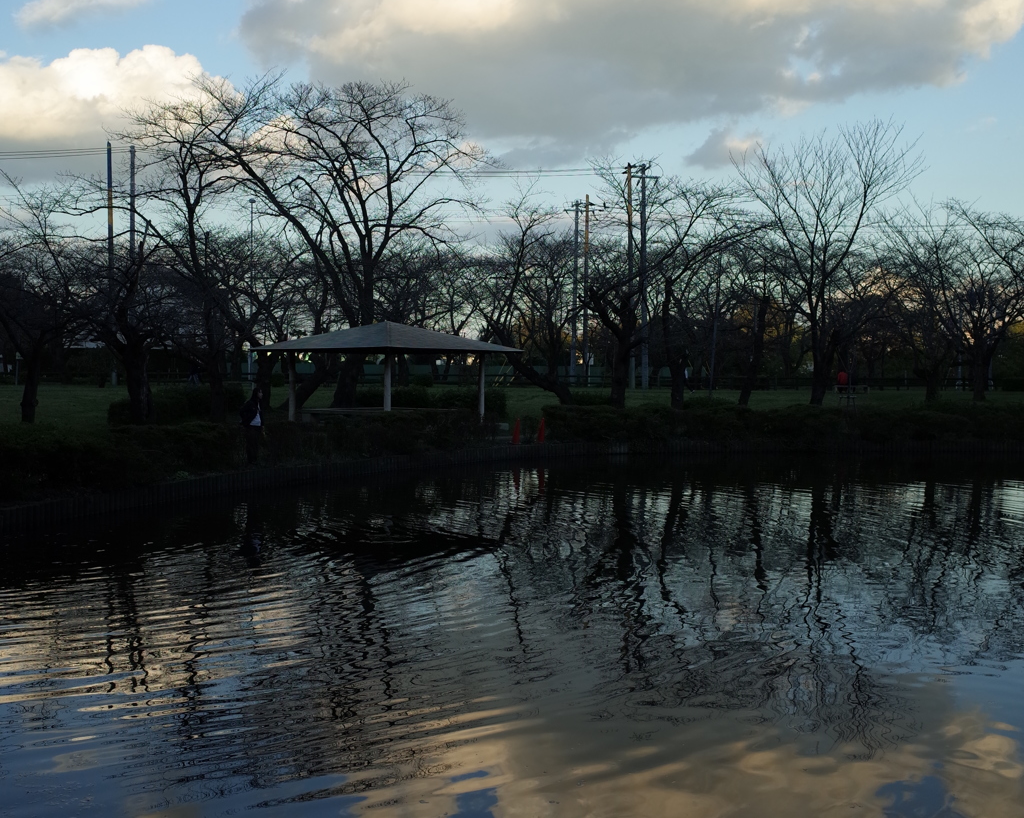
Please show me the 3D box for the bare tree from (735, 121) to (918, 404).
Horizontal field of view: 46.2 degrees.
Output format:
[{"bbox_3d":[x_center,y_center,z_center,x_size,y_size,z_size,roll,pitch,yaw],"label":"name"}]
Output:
[{"bbox_3d":[10.977,-5.087,41.884,6.400,9.880,5.800,0,1,0],"label":"bare tree"}]

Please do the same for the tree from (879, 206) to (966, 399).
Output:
[{"bbox_3d":[16.022,-4.124,46.909,3.600,7.640,3.500,0,1,0],"label":"tree"}]

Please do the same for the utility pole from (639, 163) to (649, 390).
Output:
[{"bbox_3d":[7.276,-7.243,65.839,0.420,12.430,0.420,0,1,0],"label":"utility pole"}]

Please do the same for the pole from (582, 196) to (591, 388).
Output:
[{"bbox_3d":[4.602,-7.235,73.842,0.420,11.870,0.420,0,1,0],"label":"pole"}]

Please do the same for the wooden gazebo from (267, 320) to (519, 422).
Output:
[{"bbox_3d":[-3.736,-1.052,35.986,5.800,3.160,5.800,2,2,38],"label":"wooden gazebo"}]

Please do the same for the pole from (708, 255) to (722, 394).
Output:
[{"bbox_3d":[7.953,-3.232,46.933,0.220,5.670,0.220,4,1,0],"label":"pole"}]

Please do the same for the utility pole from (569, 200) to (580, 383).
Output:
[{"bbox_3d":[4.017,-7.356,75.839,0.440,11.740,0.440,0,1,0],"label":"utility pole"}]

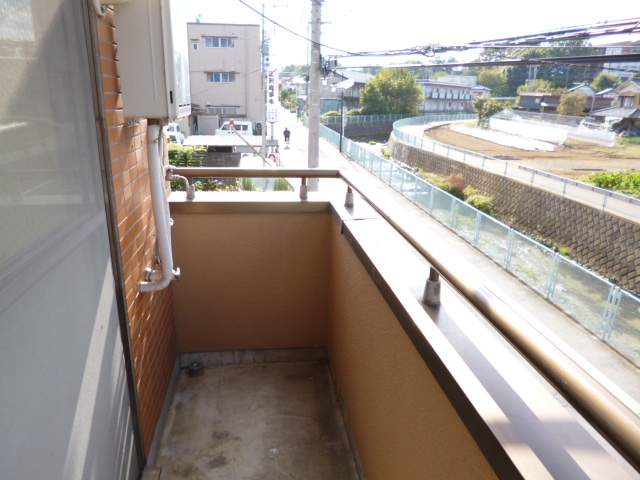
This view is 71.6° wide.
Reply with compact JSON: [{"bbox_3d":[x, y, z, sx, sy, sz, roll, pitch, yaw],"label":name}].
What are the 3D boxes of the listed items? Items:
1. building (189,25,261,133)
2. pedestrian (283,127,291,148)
[{"bbox_3d":[-9.154,-15.482,44.936,6.300,10.140,8.500,-1,18,-7],"label":"building"},{"bbox_3d":[-2.922,-9.130,39.445,0.550,1.680,0.450,2,18,0],"label":"pedestrian"}]

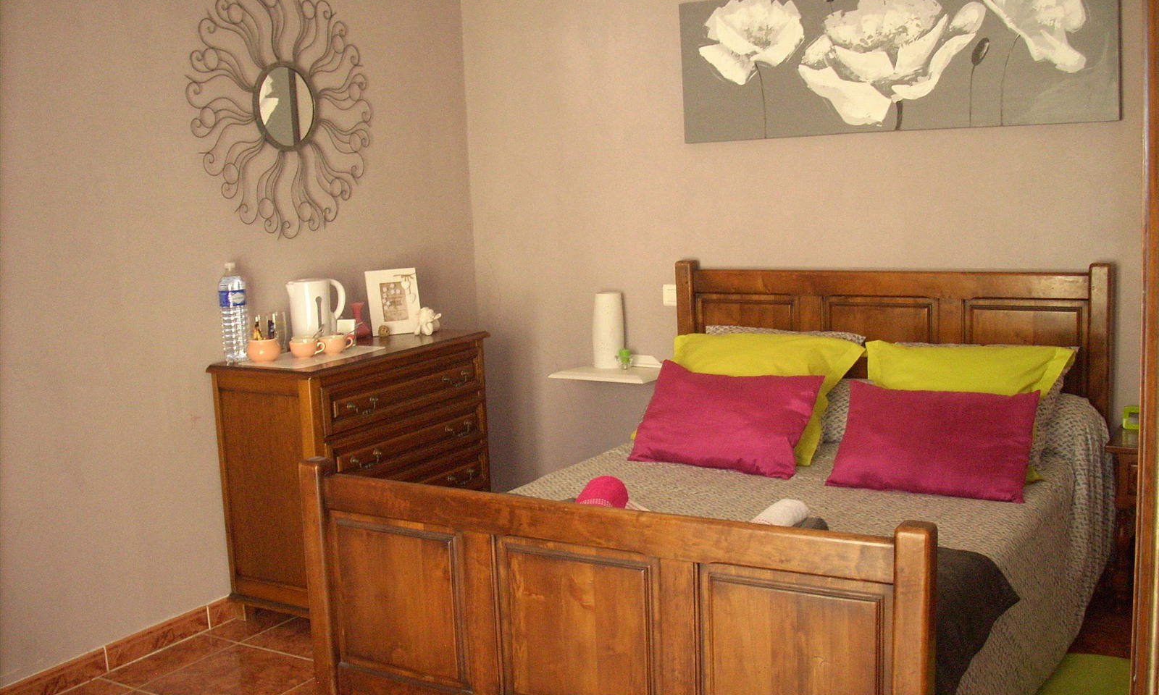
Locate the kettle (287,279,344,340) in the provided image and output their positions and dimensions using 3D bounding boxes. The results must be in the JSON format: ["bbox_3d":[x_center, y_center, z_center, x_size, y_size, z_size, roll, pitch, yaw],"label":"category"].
[{"bbox_3d":[-0.905,-0.116,4.248,0.218,0.238,0.150,-7,9,-29],"label":"kettle"}]

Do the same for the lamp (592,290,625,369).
[{"bbox_3d":[0.108,-0.064,4.815,0.120,0.290,0.120,-2,8,0],"label":"lamp"}]

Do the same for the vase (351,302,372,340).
[{"bbox_3d":[-0.803,-0.102,4.538,0.070,0.122,0.070,3,9,31],"label":"vase"}]

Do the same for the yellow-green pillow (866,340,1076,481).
[{"bbox_3d":[1.182,0.200,3.909,0.690,0.160,0.500,3,52,31],"label":"yellow-green pillow"}]

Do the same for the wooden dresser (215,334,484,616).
[{"bbox_3d":[-0.750,0.427,4.334,0.445,0.872,0.915,3,9,31],"label":"wooden dresser"}]

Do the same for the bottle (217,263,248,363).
[{"bbox_3d":[-1.113,-0.111,3.969,0.090,0.322,0.090,3,9,31],"label":"bottle"}]

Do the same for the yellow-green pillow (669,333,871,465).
[{"bbox_3d":[0.565,0.174,4.277,0.710,0.160,0.500,3,52,31],"label":"yellow-green pillow"}]

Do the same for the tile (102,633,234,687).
[{"bbox_3d":[-1.254,0.967,3.799,0.165,0.010,0.400,3,9,31],"label":"tile"}]

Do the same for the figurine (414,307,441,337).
[{"bbox_3d":[-0.560,-0.100,4.573,0.095,0.092,0.105,-1,8,7],"label":"figurine"}]

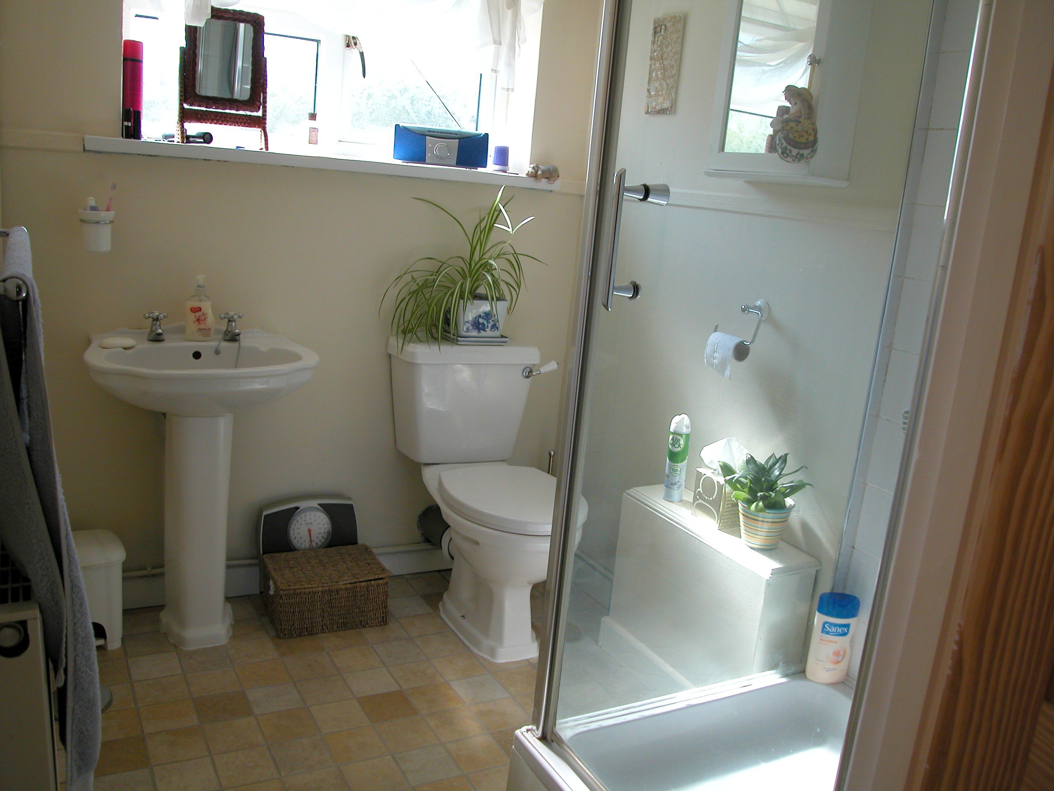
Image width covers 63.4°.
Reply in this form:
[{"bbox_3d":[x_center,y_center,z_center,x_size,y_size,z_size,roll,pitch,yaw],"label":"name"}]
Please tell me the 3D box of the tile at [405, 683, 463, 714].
[{"bbox_3d":[-0.229,0.752,2.113,0.116,0.008,0.116,0,12,-30],"label":"tile"}]

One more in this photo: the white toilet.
[{"bbox_3d":[-0.082,0.285,2.531,0.475,0.805,0.735,-1,13,-30],"label":"white toilet"}]

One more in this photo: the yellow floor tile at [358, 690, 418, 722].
[{"bbox_3d":[-0.335,0.760,2.071,0.120,0.010,0.120,-1,13,-30],"label":"yellow floor tile"}]

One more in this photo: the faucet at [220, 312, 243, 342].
[{"bbox_3d":[-0.803,-0.185,2.322,0.063,0.078,0.110,-1,13,-30],"label":"faucet"}]

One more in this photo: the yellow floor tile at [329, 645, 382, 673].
[{"bbox_3d":[-0.450,0.702,2.258,0.116,0.008,0.116,0,12,-30],"label":"yellow floor tile"}]

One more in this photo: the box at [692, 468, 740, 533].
[{"bbox_3d":[0.512,0.263,2.183,0.111,0.123,0.117,1,12,-23],"label":"box"}]

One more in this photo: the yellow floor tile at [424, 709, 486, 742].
[{"bbox_3d":[-0.169,0.785,2.027,0.120,0.010,0.120,-1,13,-30],"label":"yellow floor tile"}]

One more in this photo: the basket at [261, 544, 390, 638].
[{"bbox_3d":[-0.587,0.565,2.484,0.315,0.156,0.238,-1,13,-28],"label":"basket"}]

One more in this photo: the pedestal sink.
[{"bbox_3d":[-0.847,0.250,2.230,0.572,0.824,0.480,-1,13,-28],"label":"pedestal sink"}]

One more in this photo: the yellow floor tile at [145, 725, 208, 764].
[{"bbox_3d":[-0.754,0.759,1.835,0.120,0.010,0.120,-1,13,-30],"label":"yellow floor tile"}]

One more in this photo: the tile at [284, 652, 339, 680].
[{"bbox_3d":[-0.557,0.703,2.204,0.120,0.008,0.120,-1,13,-30],"label":"tile"}]

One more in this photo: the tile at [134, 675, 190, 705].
[{"bbox_3d":[-0.864,0.698,2.017,0.116,0.008,0.116,0,12,-30],"label":"tile"}]

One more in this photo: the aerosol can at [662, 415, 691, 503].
[{"bbox_3d":[0.412,0.169,2.313,0.054,0.240,0.054,9,12,18],"label":"aerosol can"}]

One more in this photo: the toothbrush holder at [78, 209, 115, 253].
[{"bbox_3d":[-1.084,-0.414,2.148,0.087,0.106,0.090,0,12,-28],"label":"toothbrush holder"}]

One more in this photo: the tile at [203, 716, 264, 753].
[{"bbox_3d":[-0.643,0.748,1.872,0.116,0.008,0.116,0,12,-30],"label":"tile"}]

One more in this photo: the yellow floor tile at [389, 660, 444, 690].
[{"bbox_3d":[-0.288,0.727,2.220,0.120,0.008,0.120,-1,13,-30],"label":"yellow floor tile"}]

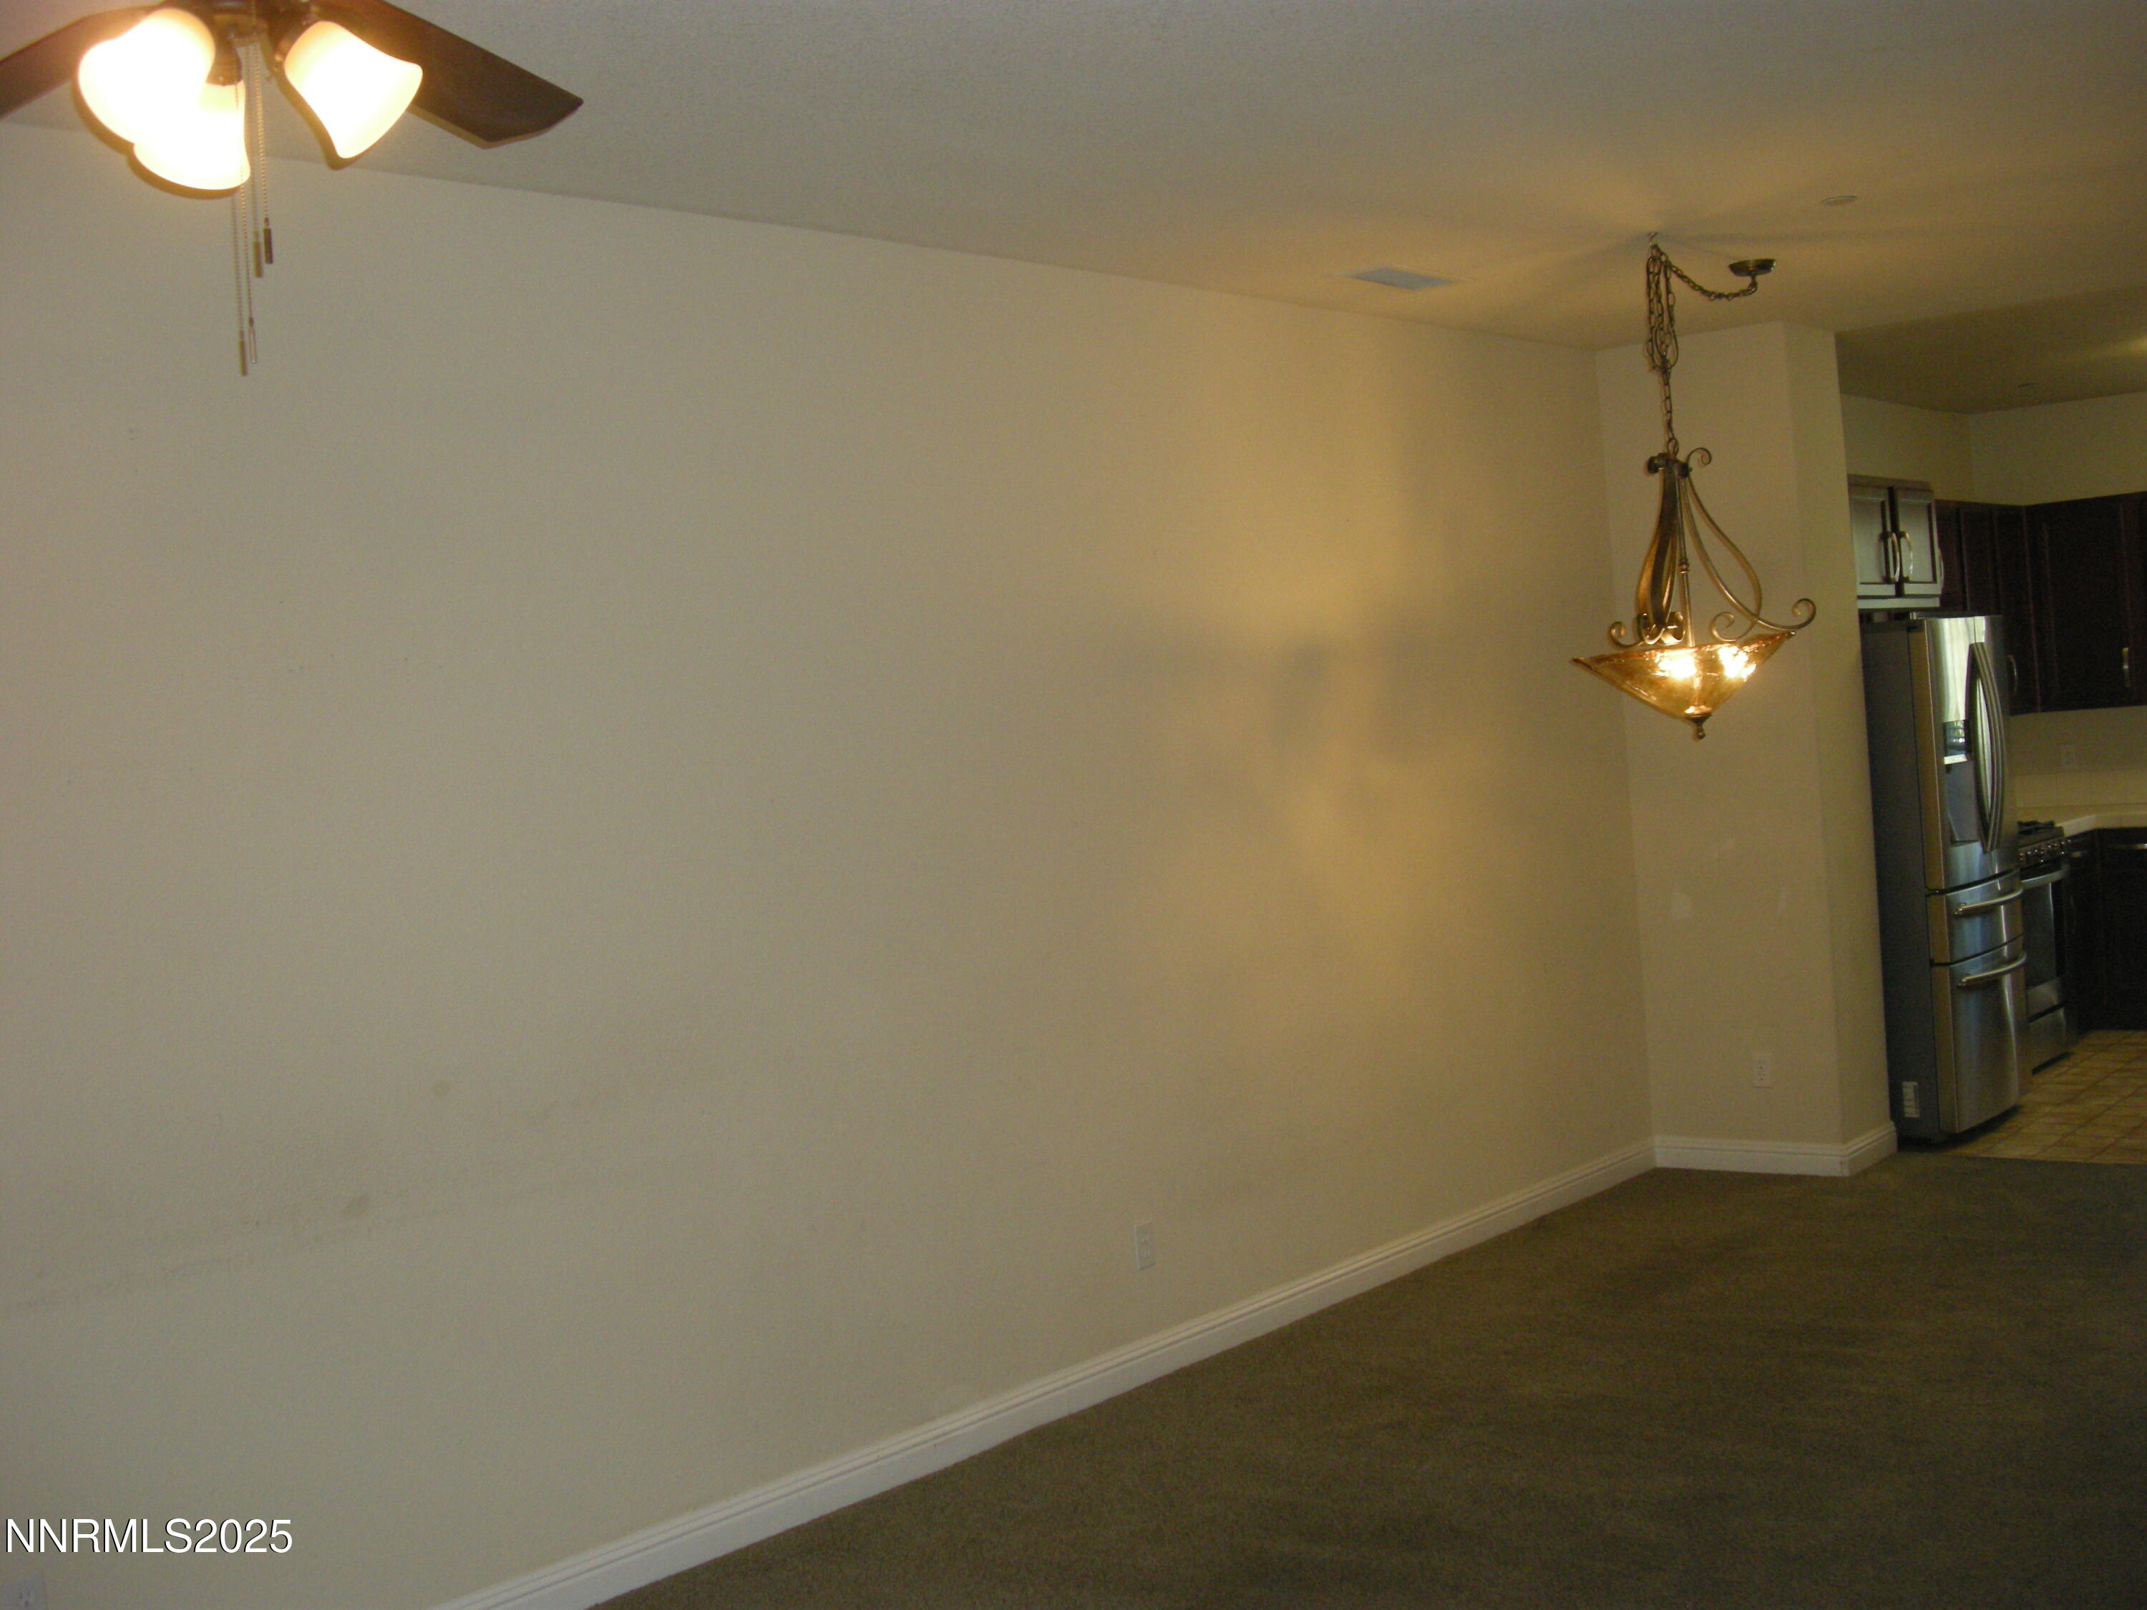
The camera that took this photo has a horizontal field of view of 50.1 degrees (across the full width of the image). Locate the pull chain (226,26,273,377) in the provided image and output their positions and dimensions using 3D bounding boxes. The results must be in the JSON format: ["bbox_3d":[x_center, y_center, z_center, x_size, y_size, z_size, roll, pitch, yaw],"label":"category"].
[{"bbox_3d":[-0.789,-0.580,2.200,0.032,0.320,0.032,-3,2,42],"label":"pull chain"}]

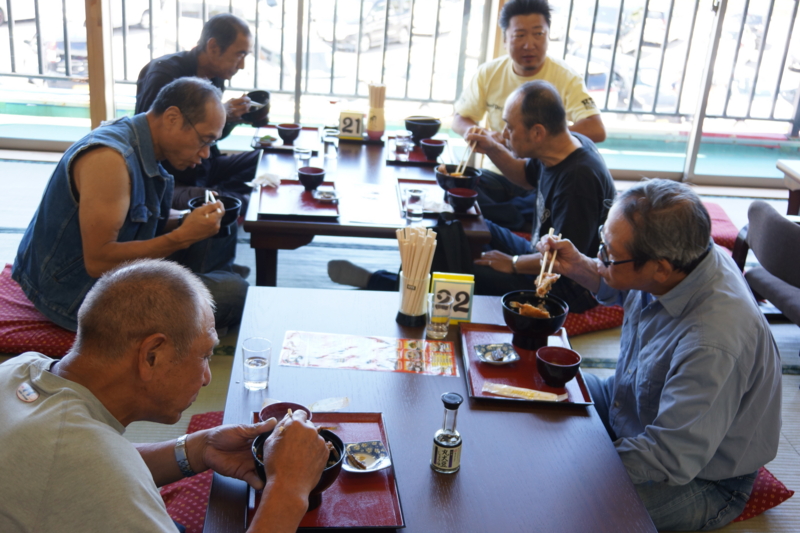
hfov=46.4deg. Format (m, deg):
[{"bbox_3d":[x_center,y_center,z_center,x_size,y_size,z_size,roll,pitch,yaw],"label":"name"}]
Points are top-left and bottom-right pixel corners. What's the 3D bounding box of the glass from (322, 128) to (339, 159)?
[{"bbox_3d":[-0.266,-0.469,3.585,0.060,0.097,0.060,2,22,-5],"label":"glass"}]

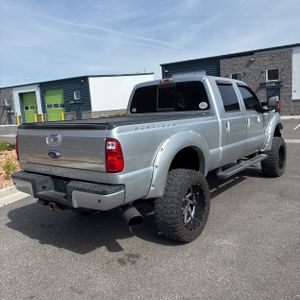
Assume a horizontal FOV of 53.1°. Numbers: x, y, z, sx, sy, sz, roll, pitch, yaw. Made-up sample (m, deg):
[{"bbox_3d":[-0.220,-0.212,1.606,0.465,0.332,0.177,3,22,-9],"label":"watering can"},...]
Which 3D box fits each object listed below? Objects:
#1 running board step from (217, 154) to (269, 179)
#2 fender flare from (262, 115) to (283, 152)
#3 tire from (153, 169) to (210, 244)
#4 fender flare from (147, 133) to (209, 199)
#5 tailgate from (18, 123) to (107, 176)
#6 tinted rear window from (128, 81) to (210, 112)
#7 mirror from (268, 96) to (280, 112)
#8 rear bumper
[{"bbox_3d":[1.768,0.271,5.562,0.170,0.090,2.100,2,9,38],"label":"running board step"},{"bbox_3d":[2.801,-0.442,6.667,0.150,0.760,1.370,2,9,38],"label":"fender flare"},{"bbox_3d":[0.440,0.708,3.858,0.335,0.925,0.925,2,9,38],"label":"tire"},{"bbox_3d":[0.422,0.127,3.617,0.150,0.680,1.420,2,9,38],"label":"fender flare"},{"bbox_3d":[-1.035,-0.035,3.454,1.580,0.500,0.090,2,9,38],"label":"tailgate"},{"bbox_3d":[0.297,-0.874,5.091,1.550,0.450,0.070,2,-3,38],"label":"tinted rear window"},{"bbox_3d":[2.327,-0.846,5.634,0.250,0.320,0.160,2,9,38],"label":"mirror"},{"bbox_3d":[-1.067,0.459,3.438,1.980,0.300,0.250,2,9,38],"label":"rear bumper"}]

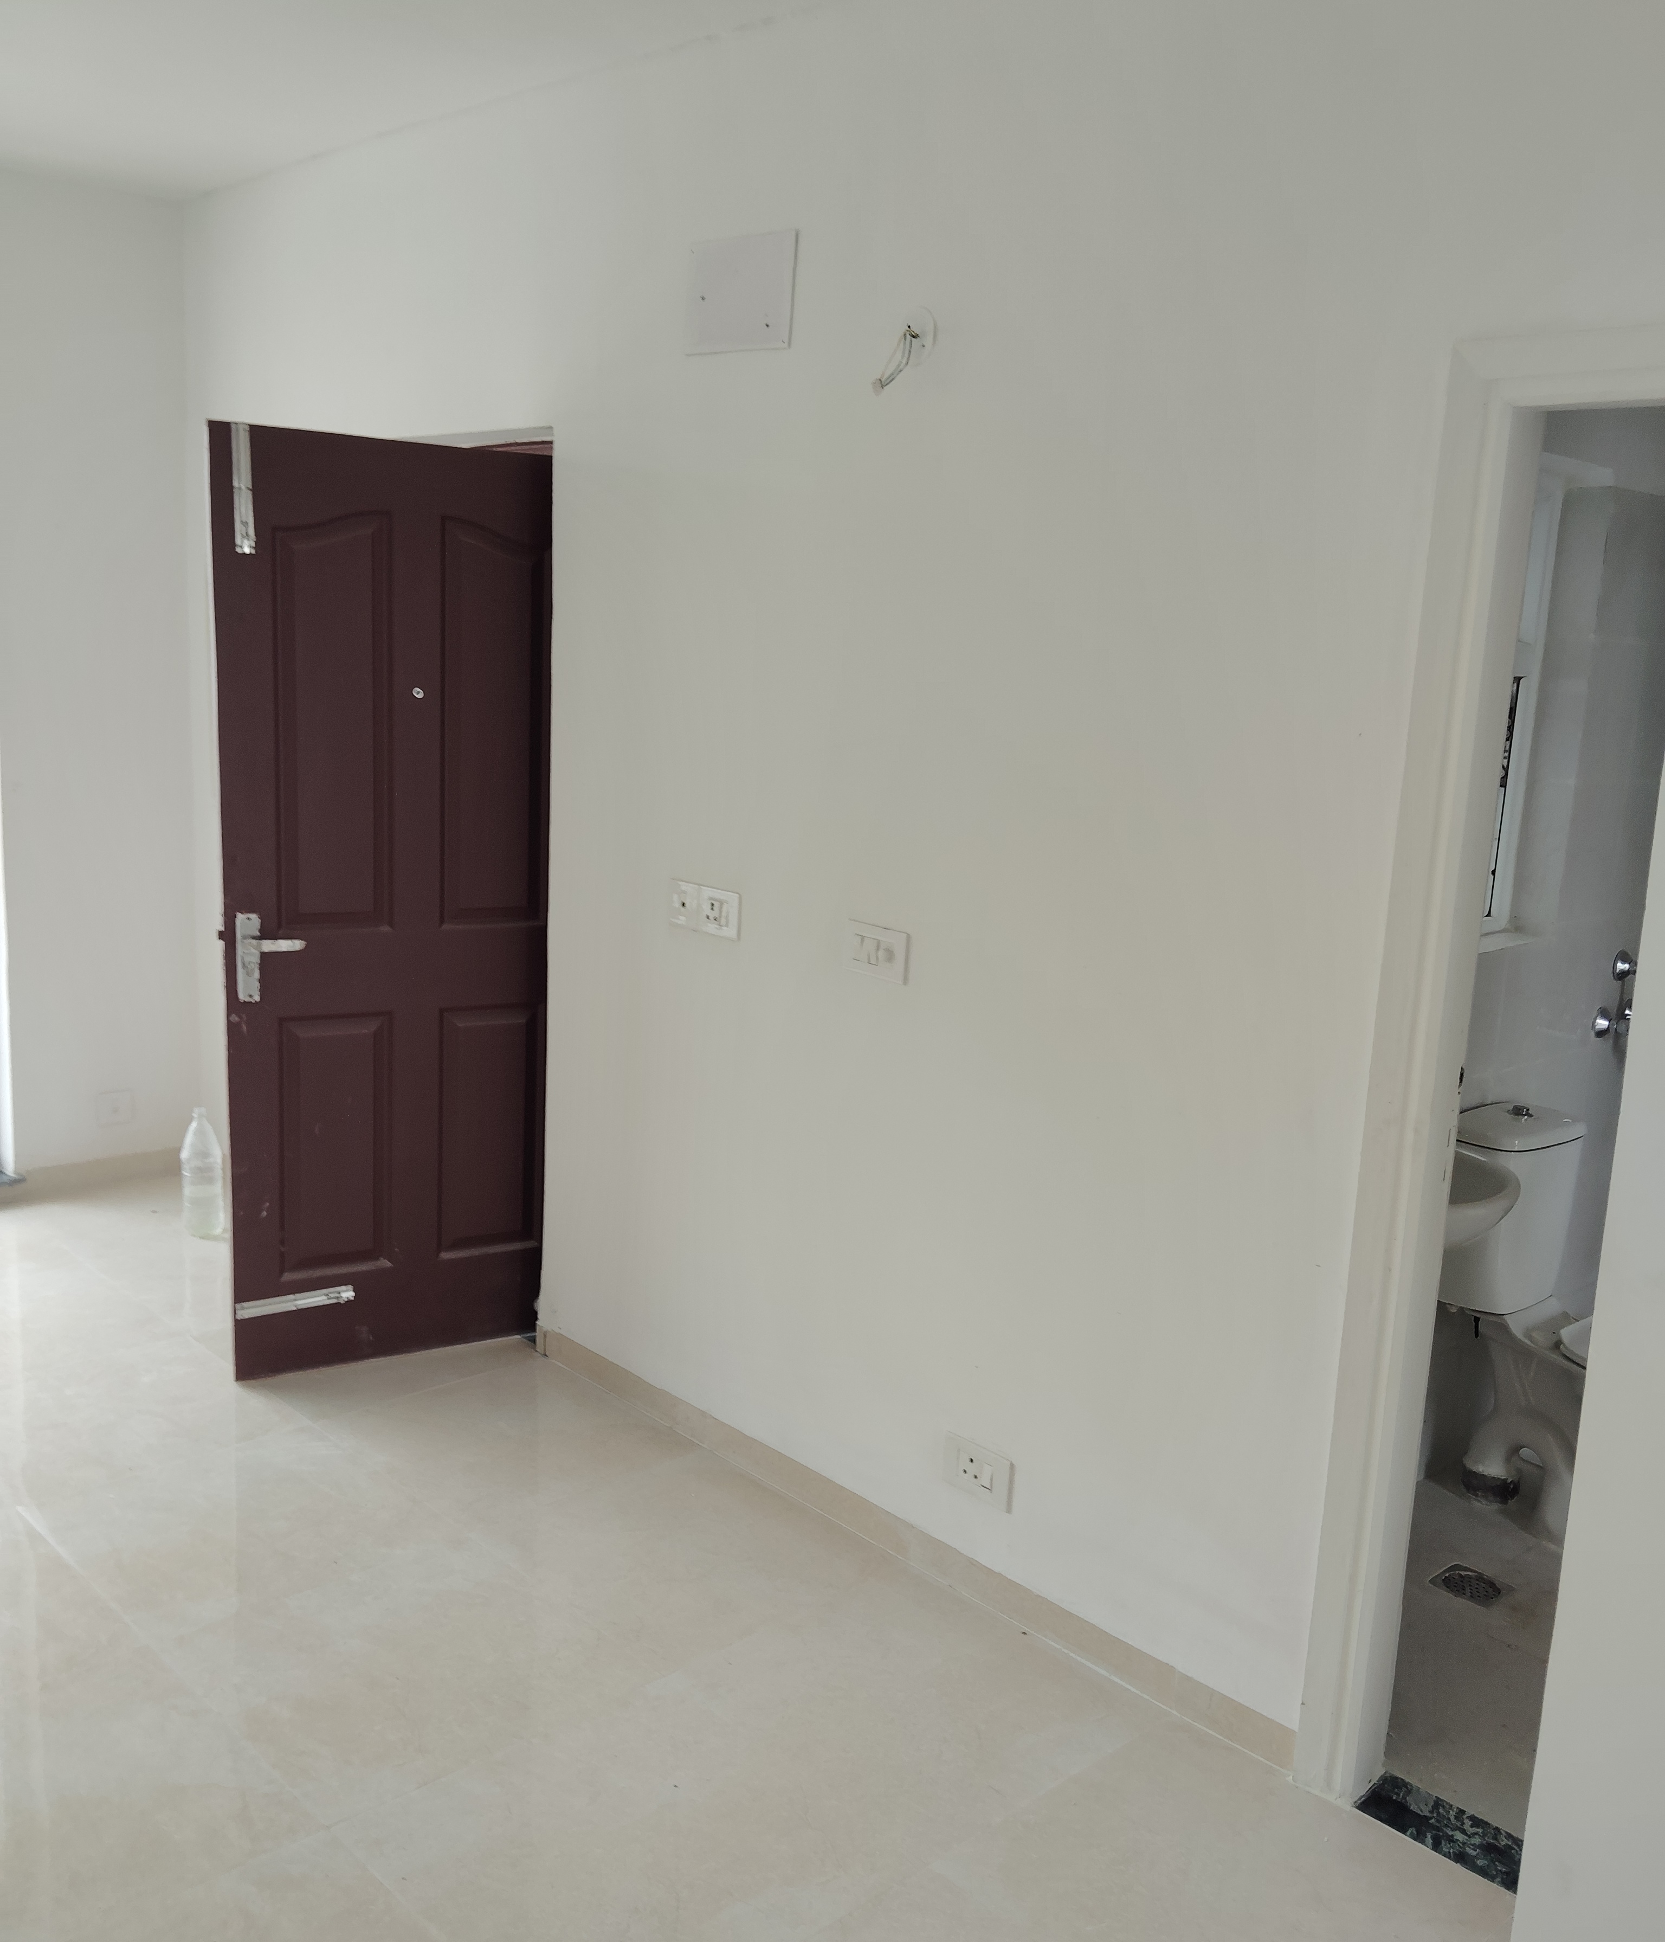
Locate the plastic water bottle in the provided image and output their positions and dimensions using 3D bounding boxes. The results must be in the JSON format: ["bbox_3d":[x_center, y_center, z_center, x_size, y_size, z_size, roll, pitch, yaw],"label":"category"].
[{"bbox_3d":[-1.703,0.544,4.843,0.107,0.351,0.107,-9,16,-43],"label":"plastic water bottle"}]

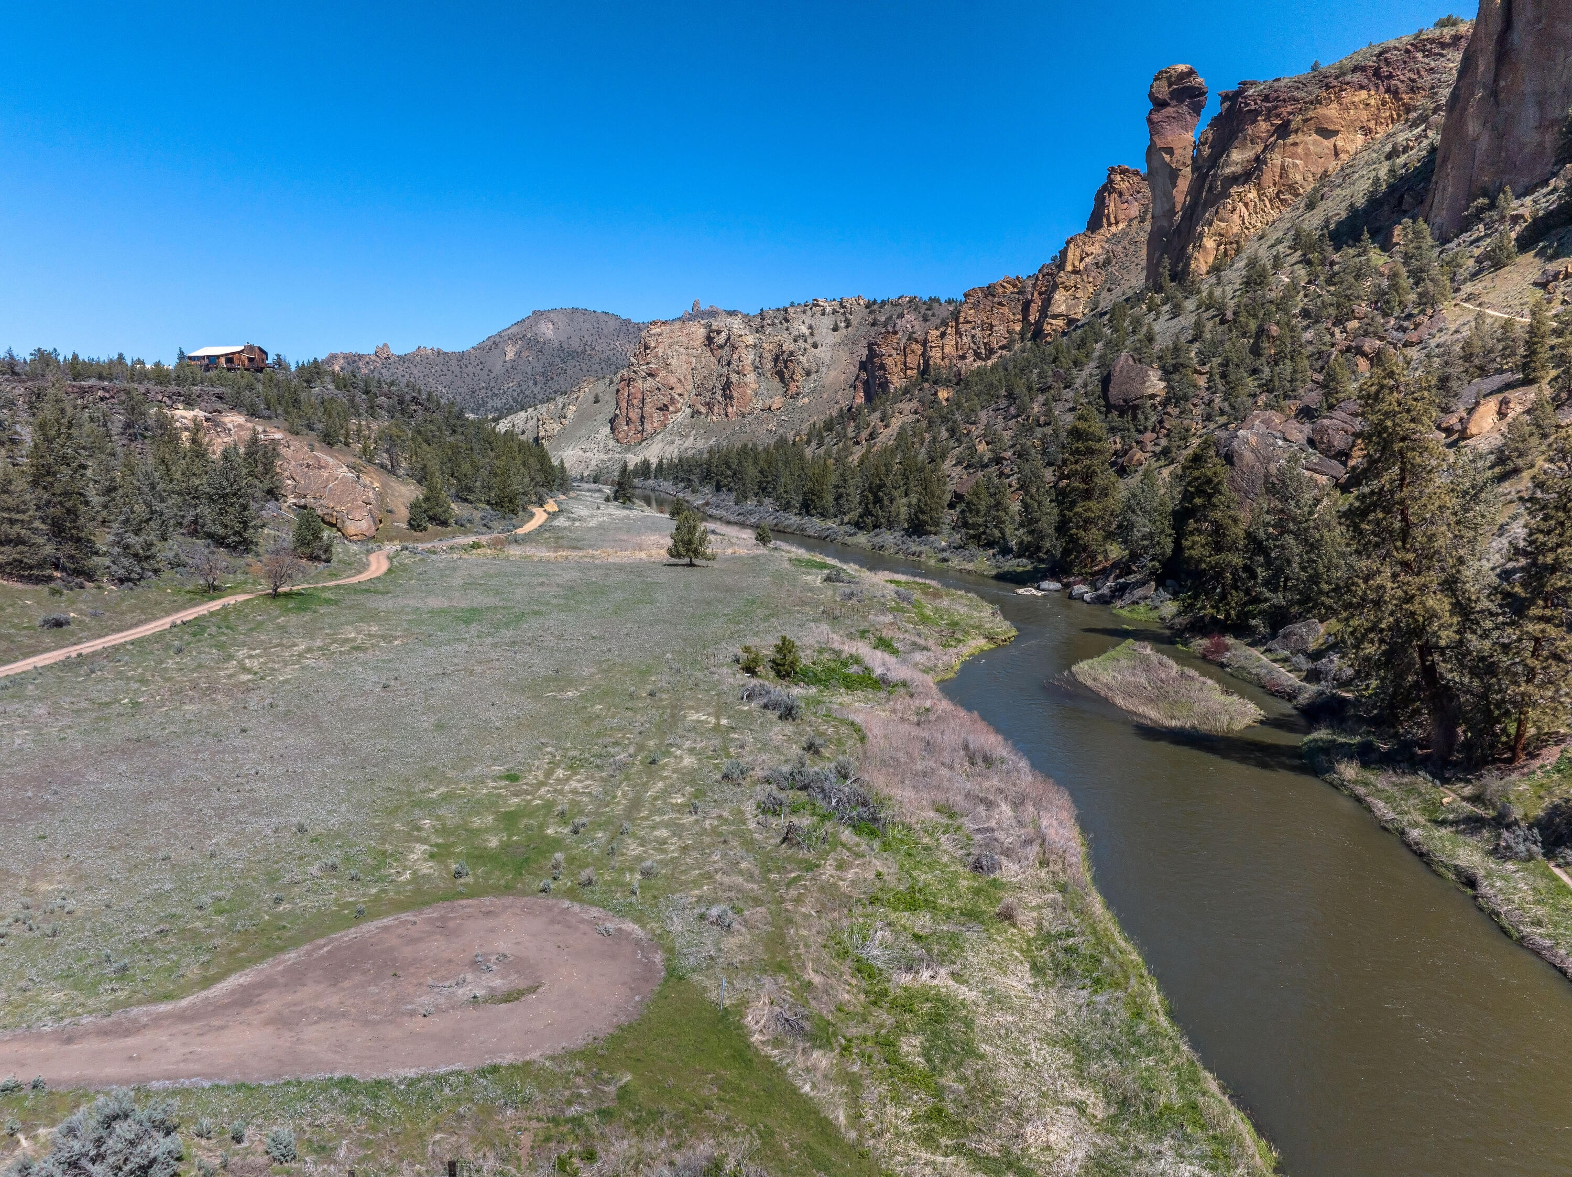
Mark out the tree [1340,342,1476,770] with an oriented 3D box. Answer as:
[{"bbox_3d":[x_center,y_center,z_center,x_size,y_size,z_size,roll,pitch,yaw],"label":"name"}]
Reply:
[{"bbox_3d":[42.020,-1.930,73.360,8.880,27.480,8.880,0,7,0],"label":"tree"}]

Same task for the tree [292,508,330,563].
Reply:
[{"bbox_3d":[-74.098,-8.627,170.253,6.330,8.650,6.020,0,7,0],"label":"tree"}]

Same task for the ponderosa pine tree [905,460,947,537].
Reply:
[{"bbox_3d":[26.591,-16.340,205.972,7.900,15.770,7.500,0,7,0],"label":"ponderosa pine tree"}]

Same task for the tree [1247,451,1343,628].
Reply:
[{"bbox_3d":[47.631,-4.230,101.915,9.420,16.140,8.950,0,7,0],"label":"tree"}]

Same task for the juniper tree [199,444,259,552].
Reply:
[{"bbox_3d":[-79.252,-12.815,155.163,8.570,15.360,8.140,0,7,0],"label":"juniper tree"}]

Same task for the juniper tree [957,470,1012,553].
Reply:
[{"bbox_3d":[39.280,-15.240,215.030,10.360,16.230,10.360,0,7,0],"label":"juniper tree"}]

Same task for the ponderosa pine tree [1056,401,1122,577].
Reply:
[{"bbox_3d":[48.460,-15.990,174.350,9.710,27.620,9.710,0,7,0],"label":"ponderosa pine tree"}]

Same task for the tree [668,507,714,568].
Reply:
[{"bbox_3d":[-15.416,-8.387,175.291,7.710,9.510,7.320,0,7,0],"label":"tree"}]

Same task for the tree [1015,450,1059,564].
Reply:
[{"bbox_3d":[46.070,-14.890,200.800,7.740,20.120,7.740,0,7,0],"label":"tree"}]

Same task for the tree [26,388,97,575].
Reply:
[{"bbox_3d":[-106.690,-15.600,160.380,10.140,27.190,10.140,0,7,0],"label":"tree"}]

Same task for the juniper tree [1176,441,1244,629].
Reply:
[{"bbox_3d":[45.593,-6.027,116.868,8.400,19.540,7.980,0,7,0],"label":"juniper tree"}]

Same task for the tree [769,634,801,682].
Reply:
[{"bbox_3d":[-0.050,5.535,89.146,2.610,3.580,2.480,0,7,0],"label":"tree"}]

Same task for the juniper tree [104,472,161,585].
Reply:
[{"bbox_3d":[-93.680,-8.490,156.030,7.690,16.200,7.690,0,7,0],"label":"juniper tree"}]

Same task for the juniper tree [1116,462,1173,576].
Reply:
[{"bbox_3d":[55.630,-10.710,168.960,8.510,17.520,8.510,0,7,0],"label":"juniper tree"}]

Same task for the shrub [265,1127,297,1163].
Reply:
[{"bbox_3d":[-13.343,14.621,28.757,0.840,0.750,0.800,0,7,0],"label":"shrub"}]

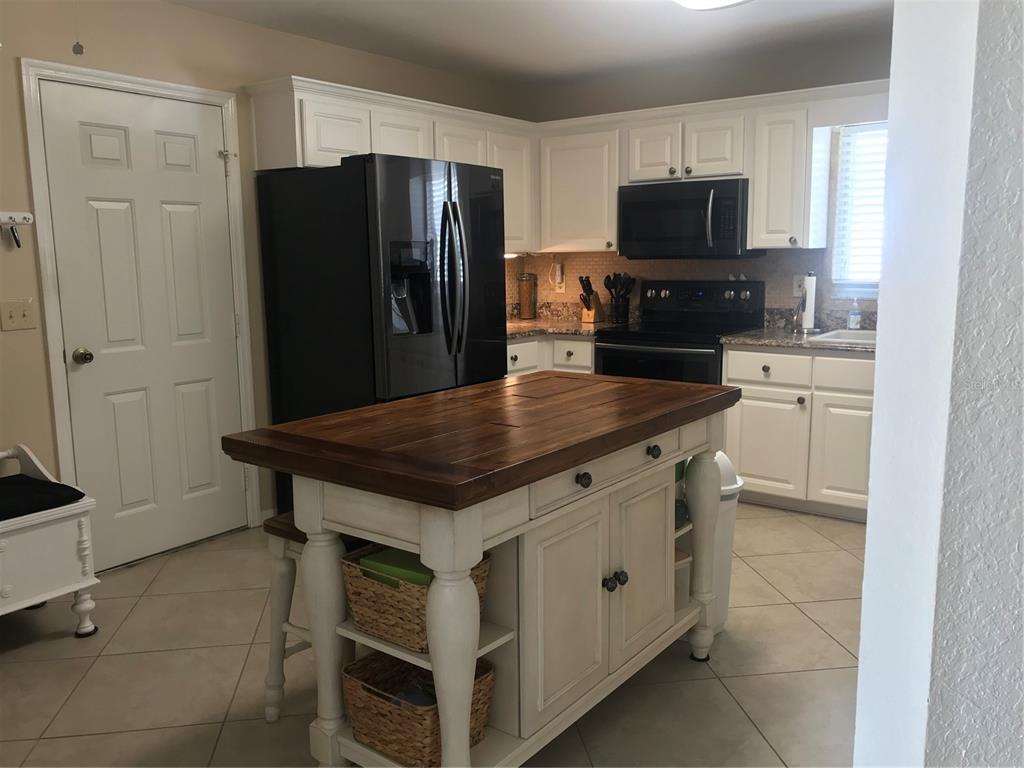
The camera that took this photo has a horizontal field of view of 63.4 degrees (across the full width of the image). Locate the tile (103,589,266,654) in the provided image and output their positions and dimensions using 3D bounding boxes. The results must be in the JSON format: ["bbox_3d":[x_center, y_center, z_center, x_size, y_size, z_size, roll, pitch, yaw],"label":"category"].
[{"bbox_3d":[-1.204,0.895,3.137,0.505,0.012,0.505,-2,9,-8],"label":"tile"}]

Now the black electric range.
[{"bbox_3d":[0.971,0.002,4.828,0.768,1.172,0.682,6,11,37],"label":"black electric range"}]

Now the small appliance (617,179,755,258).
[{"bbox_3d":[1.043,-0.940,4.805,0.756,0.416,0.402,6,11,37],"label":"small appliance"}]

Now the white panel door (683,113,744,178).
[{"bbox_3d":[1.121,-1.307,4.586,0.348,0.315,0.025,6,11,37],"label":"white panel door"}]

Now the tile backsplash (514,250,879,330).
[{"bbox_3d":[1.036,-0.596,5.111,2.489,0.459,0.020,6,11,37],"label":"tile backsplash"}]

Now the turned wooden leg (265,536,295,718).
[{"bbox_3d":[-0.681,0.714,2.408,0.072,0.558,0.072,11,10,36],"label":"turned wooden leg"}]

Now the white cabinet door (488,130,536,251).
[{"bbox_3d":[-0.008,-1.173,5.120,0.025,0.707,0.440,6,11,37],"label":"white cabinet door"}]

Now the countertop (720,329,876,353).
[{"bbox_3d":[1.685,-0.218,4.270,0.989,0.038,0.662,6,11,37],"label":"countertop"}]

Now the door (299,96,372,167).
[{"bbox_3d":[-0.845,-1.201,4.021,0.022,0.300,0.420,6,11,37],"label":"door"}]

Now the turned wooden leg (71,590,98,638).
[{"bbox_3d":[-1.560,0.833,3.023,0.085,0.159,0.085,6,11,37],"label":"turned wooden leg"}]

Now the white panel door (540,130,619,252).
[{"bbox_3d":[0.413,-1.166,5.083,0.555,0.698,0.020,6,11,37],"label":"white panel door"}]

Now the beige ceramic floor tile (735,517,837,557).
[{"bbox_3d":[1.243,0.734,3.991,0.505,0.012,0.505,-2,9,-8],"label":"beige ceramic floor tile"}]

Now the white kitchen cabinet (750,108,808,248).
[{"bbox_3d":[1.515,-1.100,4.513,0.305,0.723,0.335,6,11,37],"label":"white kitchen cabinet"}]

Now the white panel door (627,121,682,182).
[{"bbox_3d":[0.833,-1.335,4.801,0.333,0.310,0.025,6,11,37],"label":"white panel door"}]

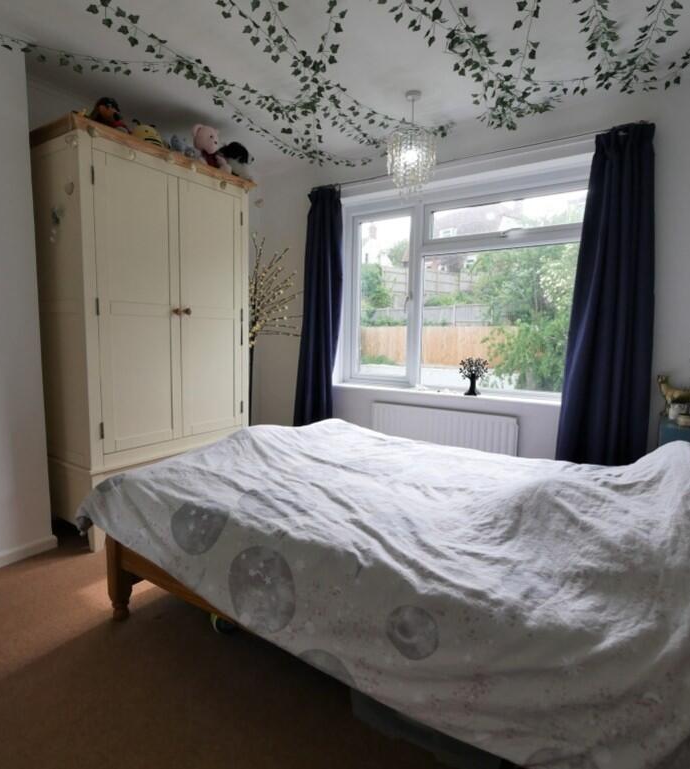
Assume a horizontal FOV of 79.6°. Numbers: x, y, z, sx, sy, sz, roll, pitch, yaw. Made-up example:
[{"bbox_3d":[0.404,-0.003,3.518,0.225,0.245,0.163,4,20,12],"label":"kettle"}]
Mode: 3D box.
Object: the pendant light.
[{"bbox_3d":[0.332,-1.205,2.073,0.248,0.470,0.248,1,6,0],"label":"pendant light"}]

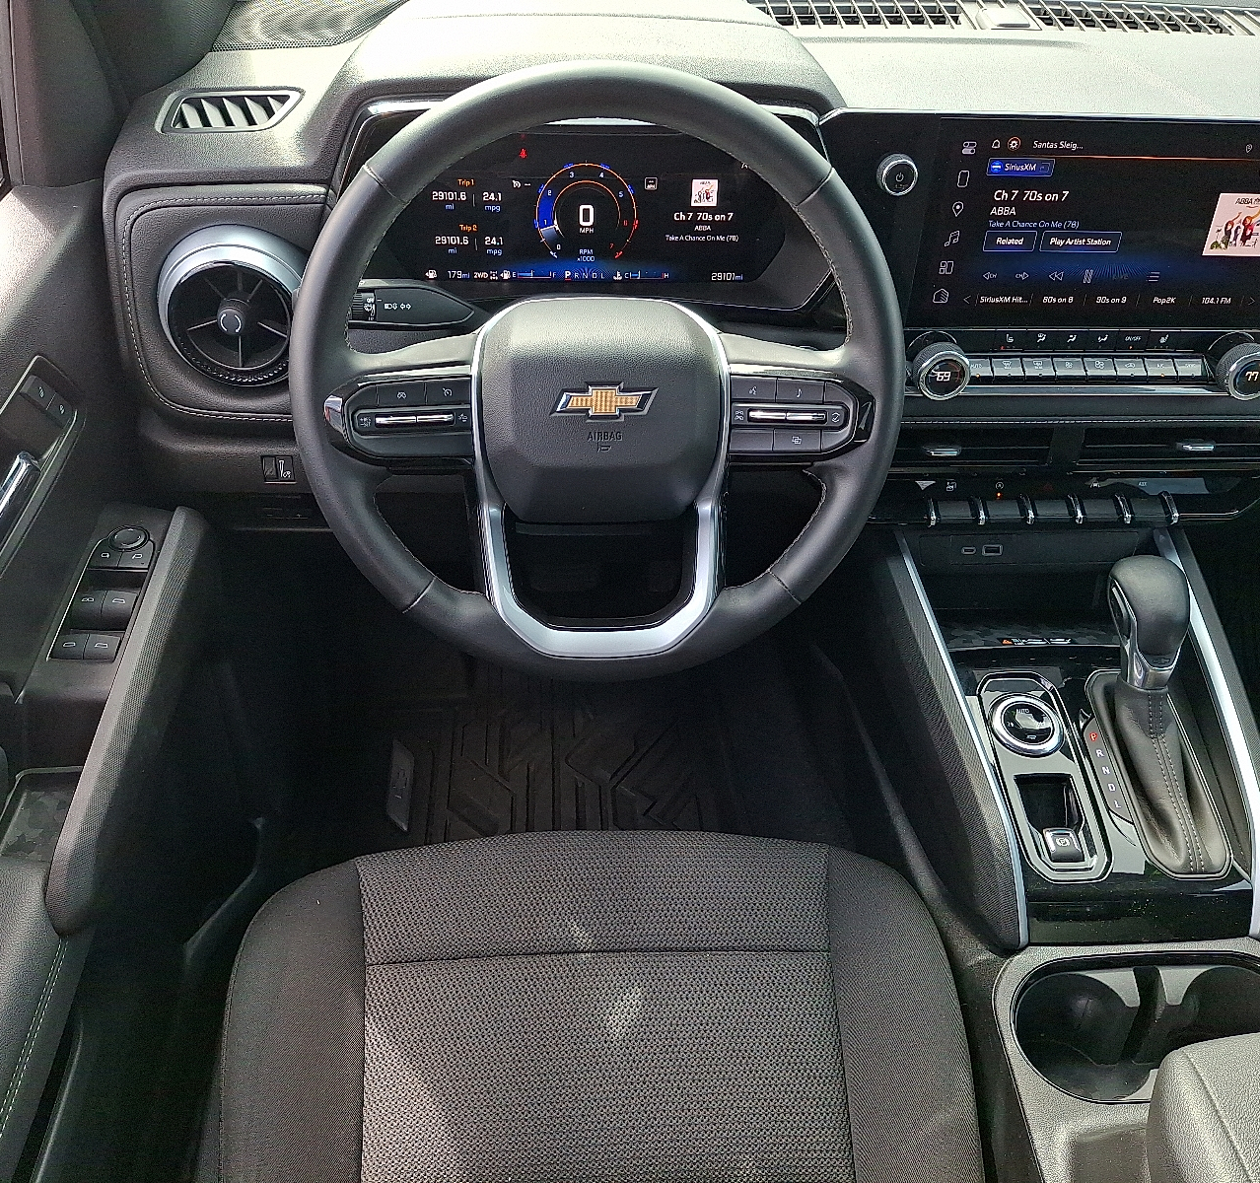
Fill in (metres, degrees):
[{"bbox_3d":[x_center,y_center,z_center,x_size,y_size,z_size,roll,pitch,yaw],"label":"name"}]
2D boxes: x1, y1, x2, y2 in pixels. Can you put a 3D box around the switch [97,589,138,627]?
[{"bbox_3d":[-0.371,0.012,0.828,0.021,0.012,0.030,-1,41,-5],"label":"switch"}]

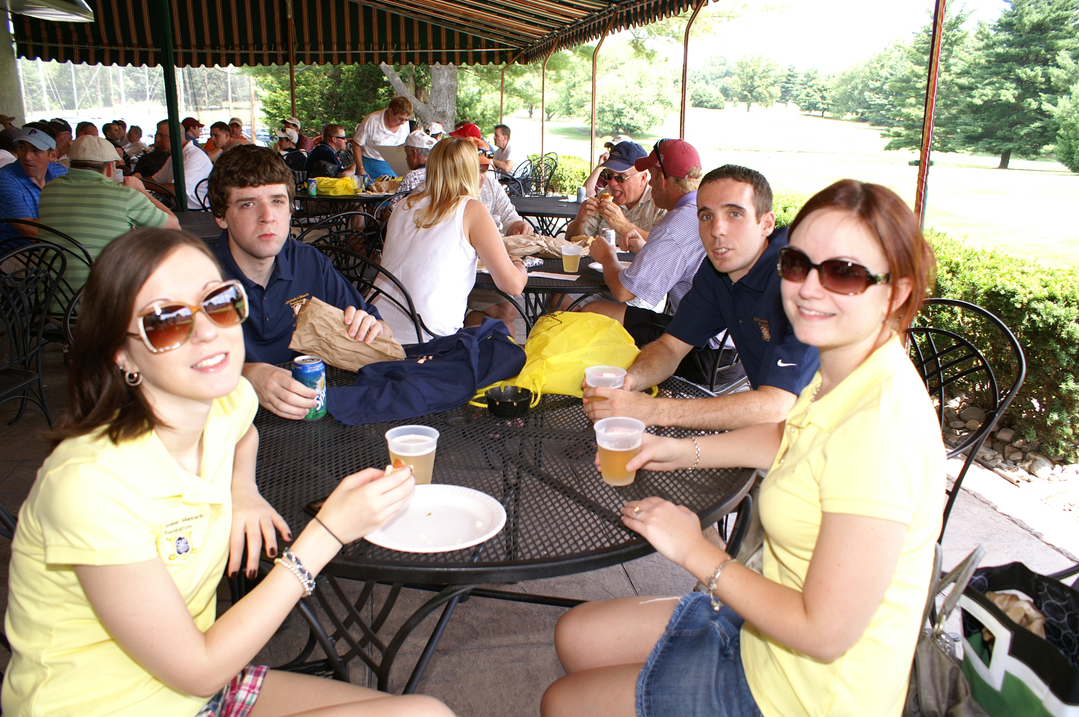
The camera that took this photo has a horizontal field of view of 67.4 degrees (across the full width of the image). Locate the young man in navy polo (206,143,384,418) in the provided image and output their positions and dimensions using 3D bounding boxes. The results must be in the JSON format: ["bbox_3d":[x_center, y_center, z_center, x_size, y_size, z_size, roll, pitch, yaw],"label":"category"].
[{"bbox_3d":[-0.612,0.121,1.945,0.580,1.260,0.750,-10,19,-32],"label":"young man in navy polo"}]

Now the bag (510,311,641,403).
[{"bbox_3d":[0.083,-0.034,1.927,0.300,0.150,0.330,3,16,5],"label":"bag"}]

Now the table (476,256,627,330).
[{"bbox_3d":[0.012,-0.092,3.672,1.180,0.720,1.180,1,16,0],"label":"table"}]

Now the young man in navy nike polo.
[{"bbox_3d":[0.436,0.162,1.994,0.730,1.260,0.540,-10,20,-33],"label":"young man in navy nike polo"}]

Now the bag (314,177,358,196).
[{"bbox_3d":[-1.618,-1.376,6.436,0.360,0.135,0.240,1,16,-3],"label":"bag"}]

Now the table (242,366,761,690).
[{"bbox_3d":[-0.163,0.479,1.802,1.190,0.730,1.190,2,16,0],"label":"table"}]

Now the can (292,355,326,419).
[{"bbox_3d":[-0.469,0.061,1.663,0.066,0.122,0.066,-3,17,-14],"label":"can"}]

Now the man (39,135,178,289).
[{"bbox_3d":[-2.009,-0.430,3.851,0.530,1.220,0.740,11,19,29],"label":"man"}]

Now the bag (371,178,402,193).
[{"bbox_3d":[-1.218,-1.397,6.537,0.270,0.105,0.150,1,16,0],"label":"bag"}]

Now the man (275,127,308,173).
[{"bbox_3d":[-2.727,-1.896,8.784,0.800,1.220,0.550,15,21,39],"label":"man"}]

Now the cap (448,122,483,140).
[{"bbox_3d":[-0.615,-1.872,6.700,0.270,0.140,0.180,2,16,0],"label":"cap"}]

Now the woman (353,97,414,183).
[{"bbox_3d":[-1.320,-1.497,7.023,0.480,1.510,0.570,-13,22,-41],"label":"woman"}]

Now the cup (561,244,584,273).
[{"bbox_3d":[0.135,-0.406,3.294,0.084,0.098,0.084,1,16,0],"label":"cup"}]

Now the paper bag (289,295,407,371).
[{"bbox_3d":[-0.439,-0.046,1.860,0.250,0.080,0.130,26,60,0],"label":"paper bag"}]

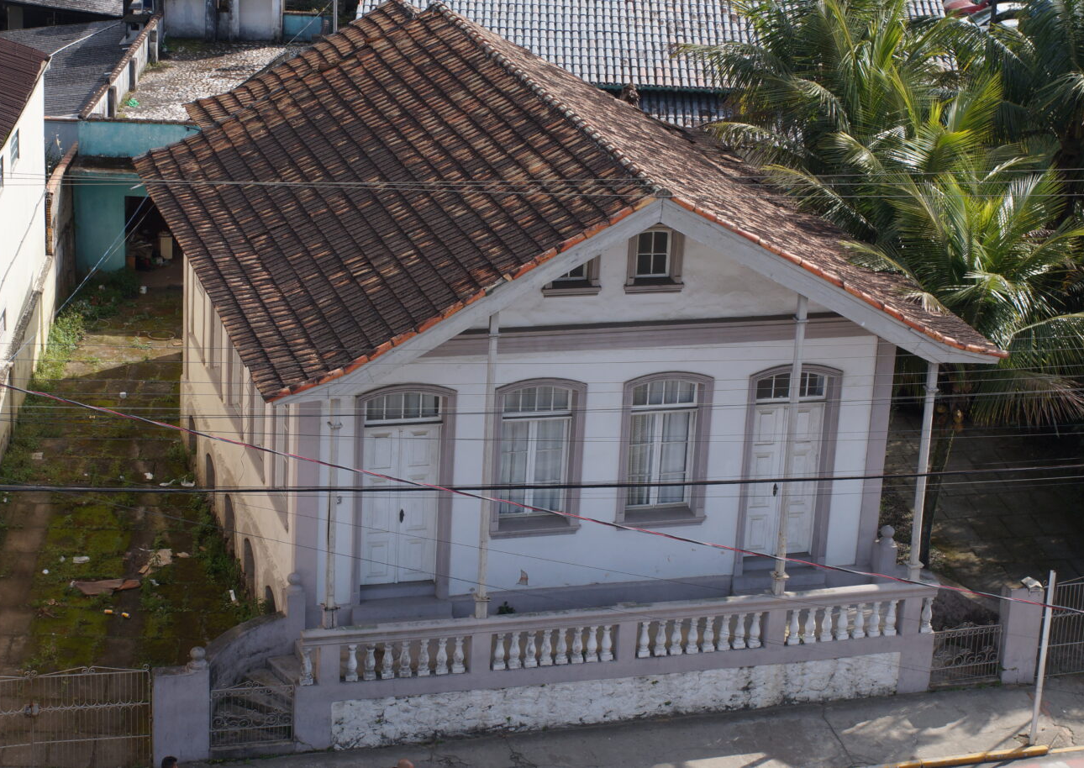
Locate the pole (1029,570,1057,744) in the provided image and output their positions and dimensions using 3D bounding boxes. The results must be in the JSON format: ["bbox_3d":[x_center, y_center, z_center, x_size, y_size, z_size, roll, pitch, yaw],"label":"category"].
[{"bbox_3d":[7.107,3.883,37.327,0.080,2.718,0.080,-3,21,-16],"label":"pole"}]

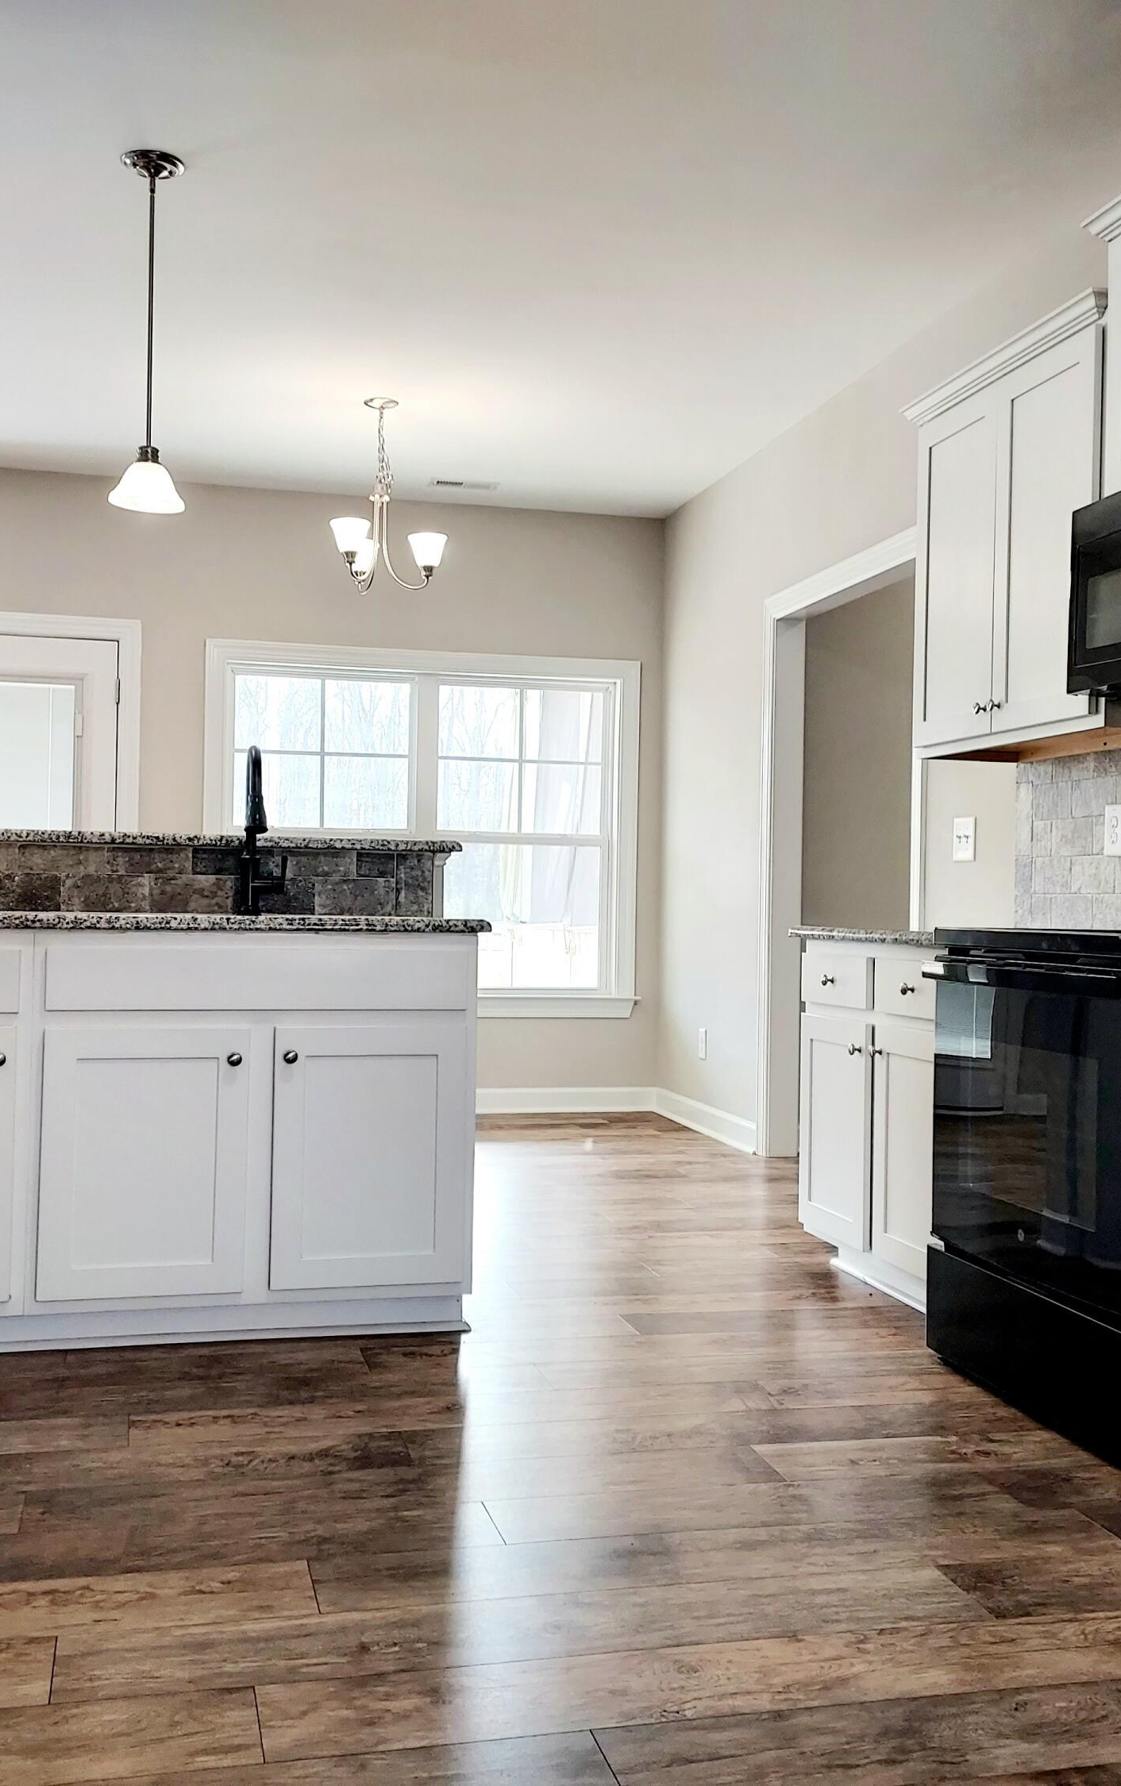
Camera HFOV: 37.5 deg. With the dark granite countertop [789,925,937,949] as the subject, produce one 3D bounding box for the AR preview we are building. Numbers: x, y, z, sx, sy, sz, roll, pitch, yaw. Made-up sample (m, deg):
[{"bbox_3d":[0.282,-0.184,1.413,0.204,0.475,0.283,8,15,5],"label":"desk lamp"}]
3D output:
[{"bbox_3d":[1.047,0.113,4.088,0.635,0.034,0.940,1,0,-14],"label":"dark granite countertop"}]

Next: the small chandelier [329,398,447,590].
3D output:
[{"bbox_3d":[-0.647,-1.419,5.911,0.440,0.675,0.440,1,0,-14],"label":"small chandelier"}]

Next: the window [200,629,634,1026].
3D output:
[{"bbox_3d":[-0.592,-0.262,7.429,2.000,1.647,0.090,1,0,-14],"label":"window"}]

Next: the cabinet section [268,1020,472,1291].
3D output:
[{"bbox_3d":[-0.442,0.550,3.634,0.421,0.546,0.495,1,-1,-14],"label":"cabinet section"}]

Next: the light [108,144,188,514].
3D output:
[{"bbox_3d":[-0.994,-1.355,4.004,0.190,0.835,0.190,1,0,-14],"label":"light"}]

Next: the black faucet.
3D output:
[{"bbox_3d":[-0.703,-0.147,3.896,0.122,0.406,0.220,1,0,-14],"label":"black faucet"}]

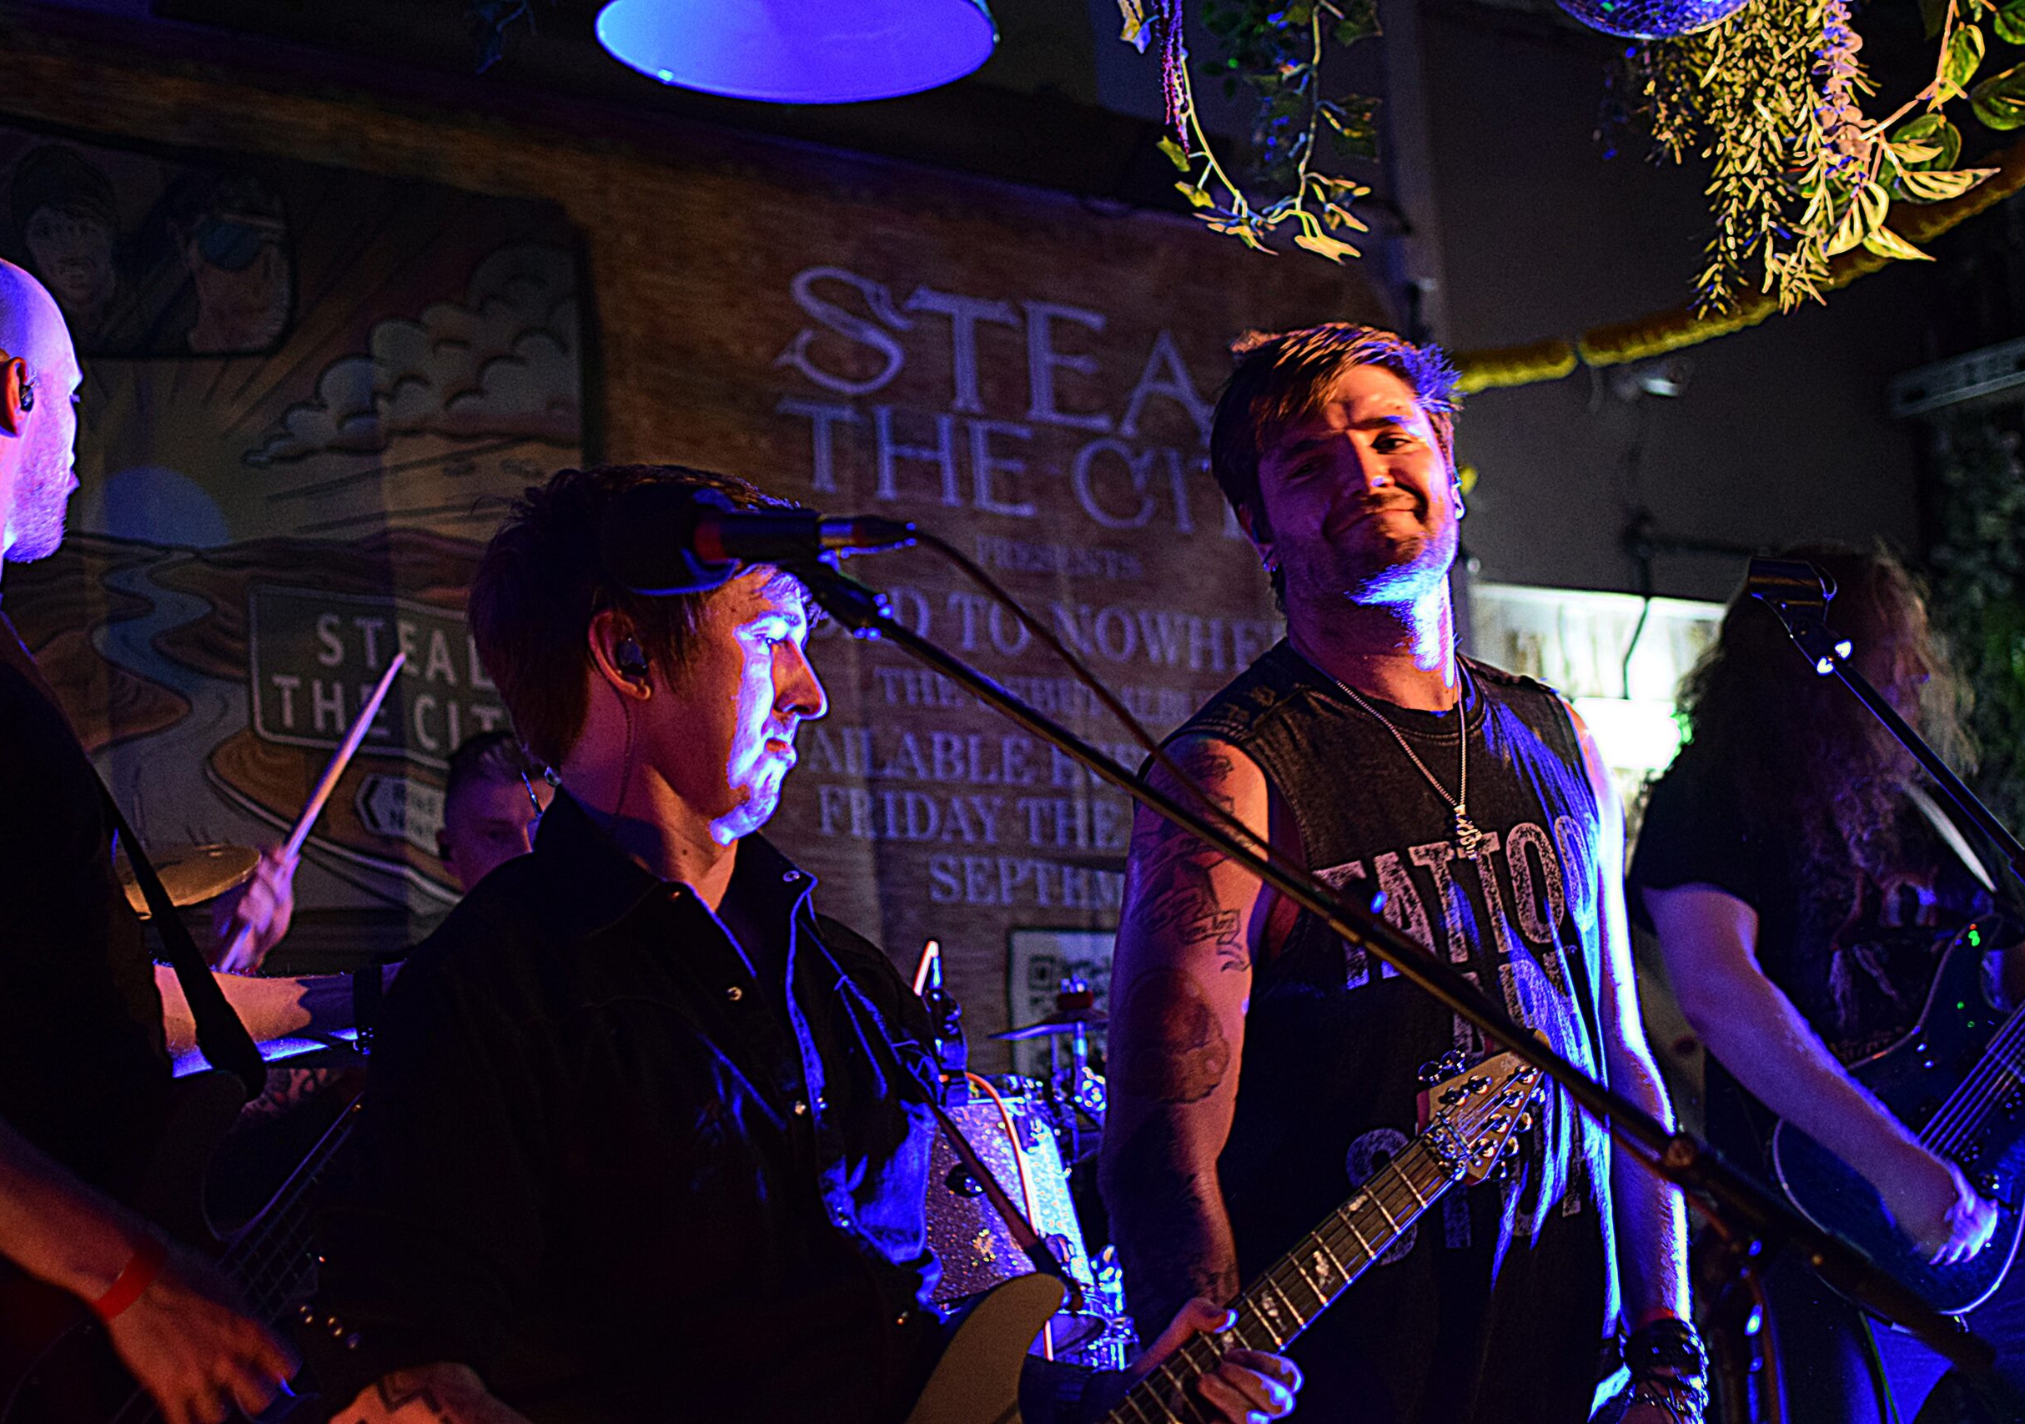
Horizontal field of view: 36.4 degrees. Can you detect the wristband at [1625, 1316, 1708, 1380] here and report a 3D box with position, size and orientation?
[{"bbox_3d":[0.568,0.552,2.680,0.071,0.040,0.061,-3,-36,11],"label":"wristband"}]

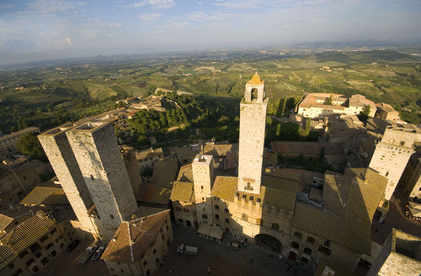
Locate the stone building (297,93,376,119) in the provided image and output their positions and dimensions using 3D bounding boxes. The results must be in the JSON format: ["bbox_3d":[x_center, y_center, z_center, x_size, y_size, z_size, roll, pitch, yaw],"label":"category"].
[{"bbox_3d":[133.260,-36.790,195.590,62.000,14.000,57.000,7,27,19],"label":"stone building"}]

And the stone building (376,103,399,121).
[{"bbox_3d":[174.380,-26.000,174.080,9.500,9.500,24.000,8,28,21],"label":"stone building"}]

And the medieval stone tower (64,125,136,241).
[{"bbox_3d":[-30.240,15.360,53.340,7.400,39.700,6.900,4,27,13],"label":"medieval stone tower"}]

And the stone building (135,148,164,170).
[{"bbox_3d":[-35.480,10.850,104.370,14.500,8.800,9.000,-11,27,-15],"label":"stone building"}]

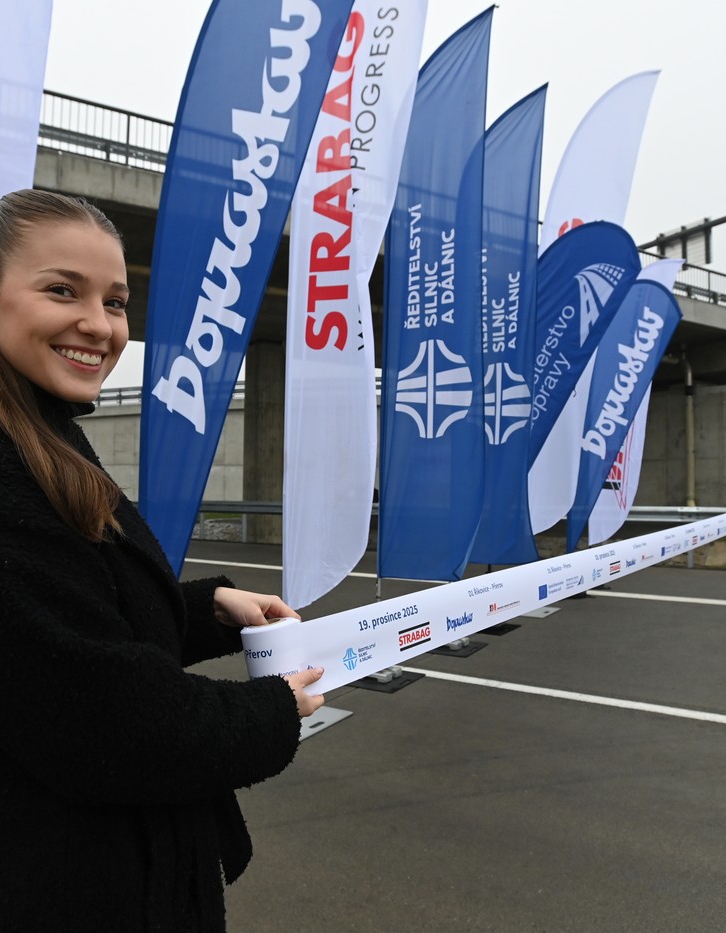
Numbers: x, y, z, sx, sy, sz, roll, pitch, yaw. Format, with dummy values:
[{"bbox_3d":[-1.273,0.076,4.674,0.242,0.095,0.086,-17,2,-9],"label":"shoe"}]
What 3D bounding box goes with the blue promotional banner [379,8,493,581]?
[{"bbox_3d":[0.479,-1.123,4.887,0.778,3.731,0.150,-1,-4,29],"label":"blue promotional banner"}]

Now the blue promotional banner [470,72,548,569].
[{"bbox_3d":[1.047,-1.063,5.681,0.770,3.607,0.150,-2,-4,37],"label":"blue promotional banner"}]

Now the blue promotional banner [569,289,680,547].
[{"bbox_3d":[2.621,-0.450,7.452,1.139,2.838,0.150,-2,-4,35],"label":"blue promotional banner"}]

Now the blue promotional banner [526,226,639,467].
[{"bbox_3d":[1.660,-0.618,6.162,1.312,2.778,0.150,-2,-4,35],"label":"blue promotional banner"}]

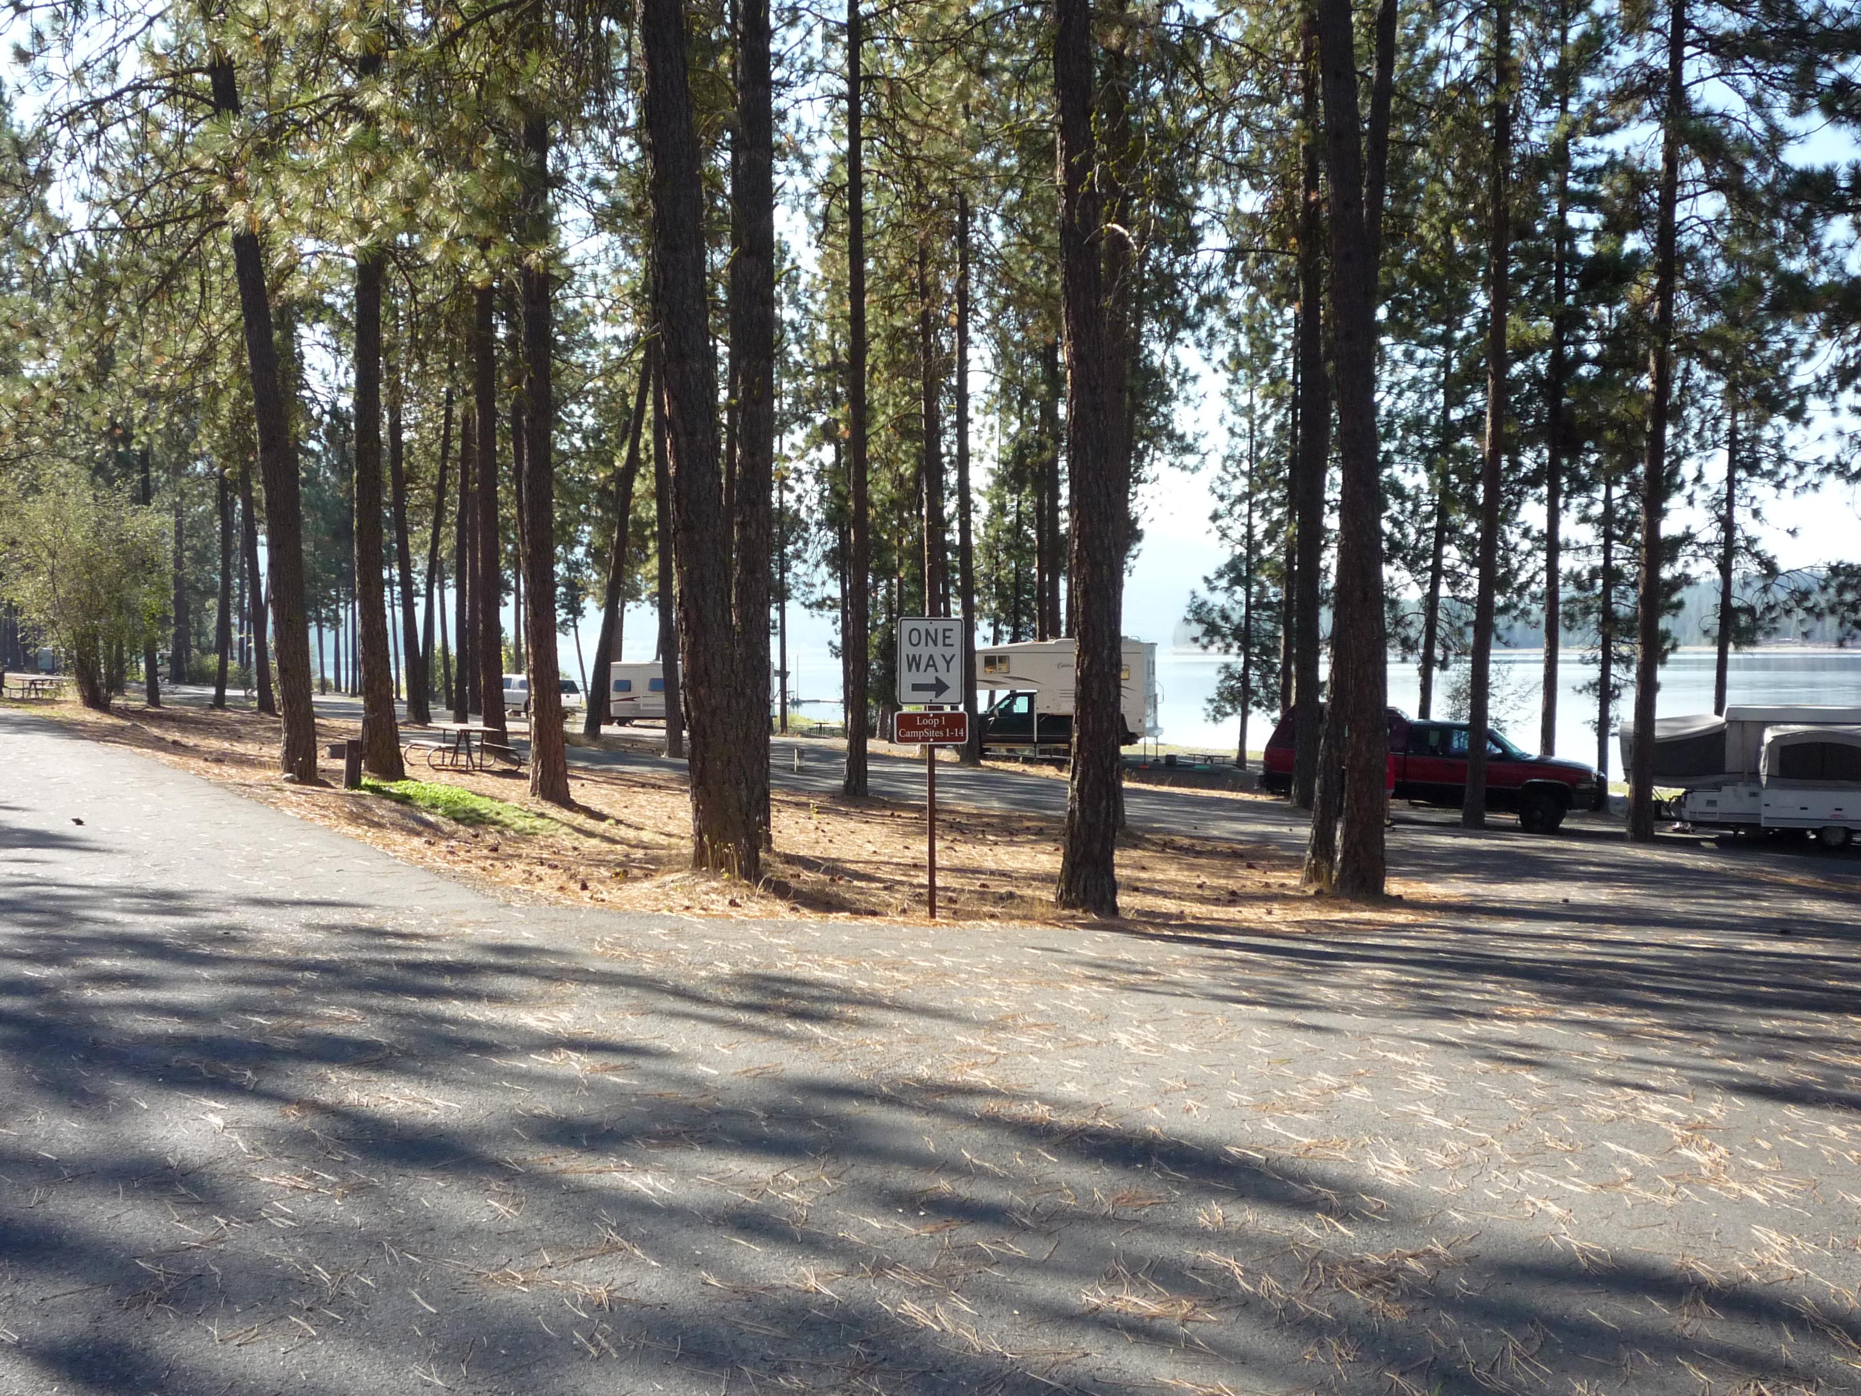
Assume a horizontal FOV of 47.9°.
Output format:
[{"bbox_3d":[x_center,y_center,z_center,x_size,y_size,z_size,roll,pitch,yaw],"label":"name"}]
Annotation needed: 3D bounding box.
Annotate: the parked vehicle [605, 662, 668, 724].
[{"bbox_3d":[-10.500,-0.203,90.000,7.000,2.800,2.400,0,2,0],"label":"parked vehicle"}]

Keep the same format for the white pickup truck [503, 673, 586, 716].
[{"bbox_3d":[-17.600,-0.019,92.500,5.000,1.880,1.950,1,2,41],"label":"white pickup truck"}]

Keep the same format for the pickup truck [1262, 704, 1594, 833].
[{"bbox_3d":[9.220,1.215,38.400,6.000,2.000,2.000,2,2,25],"label":"pickup truck"}]

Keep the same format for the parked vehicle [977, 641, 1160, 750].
[{"bbox_3d":[3.300,0.076,58.600,5.900,3.440,2.300,0,2,14],"label":"parked vehicle"}]

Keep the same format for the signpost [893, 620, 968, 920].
[{"bbox_3d":[0.008,0.490,14.550,0.510,2.090,0.070,0,2,0],"label":"signpost"}]

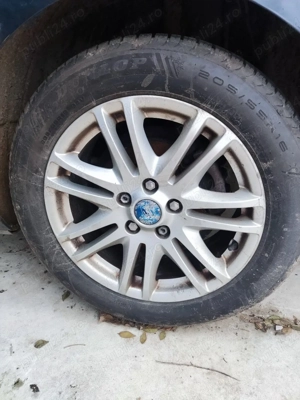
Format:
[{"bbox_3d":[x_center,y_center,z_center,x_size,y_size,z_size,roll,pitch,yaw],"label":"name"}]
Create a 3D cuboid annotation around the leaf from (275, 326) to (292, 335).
[{"bbox_3d":[0.310,0.306,0.673,0.050,0.010,0.016,-10,25,-21],"label":"leaf"}]

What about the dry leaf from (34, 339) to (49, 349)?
[{"bbox_3d":[-0.245,0.320,0.646,0.023,0.006,0.026,15,28,32],"label":"dry leaf"}]

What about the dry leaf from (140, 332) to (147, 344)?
[{"bbox_3d":[-0.015,0.315,0.660,0.013,0.004,0.033,1,23,3],"label":"dry leaf"}]

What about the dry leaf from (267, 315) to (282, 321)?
[{"bbox_3d":[0.305,0.290,0.713,0.034,0.008,0.015,-1,23,-2],"label":"dry leaf"}]

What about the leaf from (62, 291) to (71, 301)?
[{"bbox_3d":[-0.230,0.261,0.785,0.018,0.006,0.039,5,24,13],"label":"leaf"}]

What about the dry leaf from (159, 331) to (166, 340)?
[{"bbox_3d":[0.029,0.312,0.666,0.014,0.004,0.027,5,24,13],"label":"dry leaf"}]

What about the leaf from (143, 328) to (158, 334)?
[{"bbox_3d":[0.001,0.305,0.681,0.030,0.006,0.018,10,25,22],"label":"leaf"}]

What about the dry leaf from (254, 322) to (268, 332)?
[{"bbox_3d":[0.264,0.301,0.684,0.028,0.012,0.028,3,23,8],"label":"dry leaf"}]

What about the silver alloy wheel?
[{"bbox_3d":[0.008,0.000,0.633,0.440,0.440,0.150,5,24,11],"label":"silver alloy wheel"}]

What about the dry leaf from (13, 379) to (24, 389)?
[{"bbox_3d":[-0.256,0.356,0.561,0.018,0.006,0.014,16,28,33],"label":"dry leaf"}]

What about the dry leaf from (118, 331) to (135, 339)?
[{"bbox_3d":[-0.054,0.311,0.669,0.043,0.004,0.019,1,23,2],"label":"dry leaf"}]

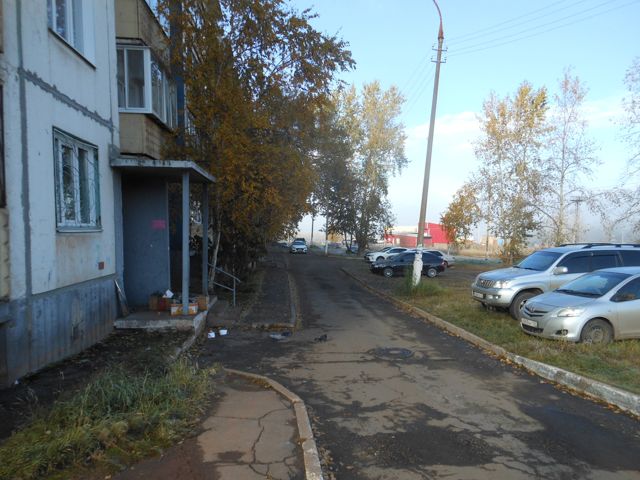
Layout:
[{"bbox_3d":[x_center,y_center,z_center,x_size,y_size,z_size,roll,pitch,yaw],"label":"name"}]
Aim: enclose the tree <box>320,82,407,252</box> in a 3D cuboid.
[{"bbox_3d":[4.518,-7.373,48.000,8.500,17.300,7.500,0,2,0],"label":"tree"}]

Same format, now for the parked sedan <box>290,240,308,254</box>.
[{"bbox_3d":[-2.329,0.852,52.500,1.750,1.450,4.300,0,2,-1],"label":"parked sedan"}]

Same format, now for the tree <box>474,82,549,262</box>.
[{"bbox_3d":[15.744,-5.550,38.000,6.000,14.500,5.500,0,2,0],"label":"tree"}]

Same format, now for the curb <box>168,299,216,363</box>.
[{"bbox_3d":[-2.420,1.660,9.150,0.220,0.300,4.700,-1,2,-5],"label":"curb"}]

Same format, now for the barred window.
[{"bbox_3d":[-3.768,-0.872,7.200,0.120,1.460,1.520,-1,2,-5],"label":"barred window"}]

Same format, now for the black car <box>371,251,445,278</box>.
[{"bbox_3d":[5.100,1.420,27.000,4.450,1.470,1.720,-1,1,-10],"label":"black car"}]

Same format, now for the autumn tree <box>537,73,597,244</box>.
[{"bbox_3d":[21.419,-6.447,40.000,5.300,16.000,5.000,0,2,0],"label":"autumn tree"}]

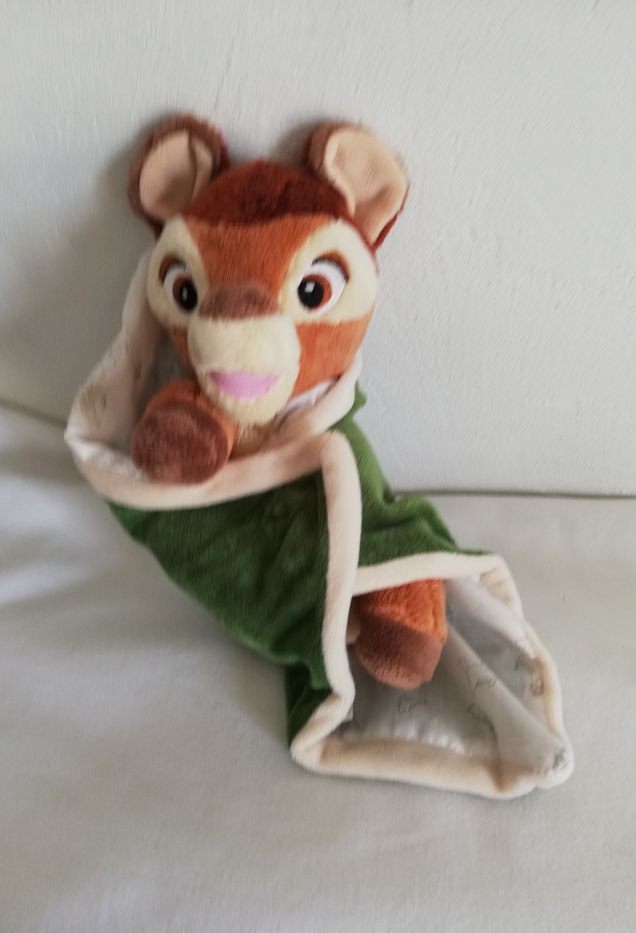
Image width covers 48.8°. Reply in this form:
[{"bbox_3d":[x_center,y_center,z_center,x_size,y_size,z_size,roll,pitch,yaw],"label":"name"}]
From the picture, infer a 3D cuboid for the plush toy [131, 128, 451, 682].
[{"bbox_3d":[-0.013,-0.042,0.374,0.153,0.322,0.123,-10,-3,6],"label":"plush toy"}]

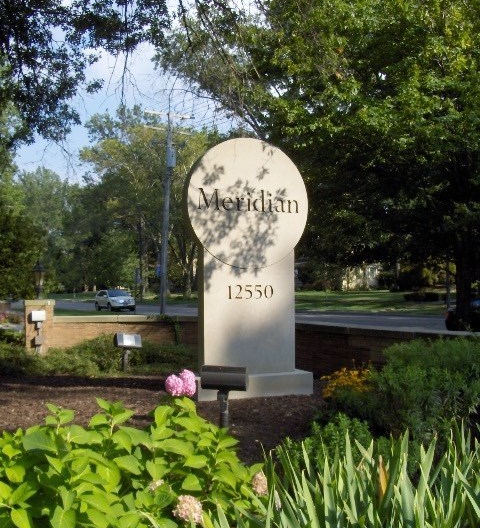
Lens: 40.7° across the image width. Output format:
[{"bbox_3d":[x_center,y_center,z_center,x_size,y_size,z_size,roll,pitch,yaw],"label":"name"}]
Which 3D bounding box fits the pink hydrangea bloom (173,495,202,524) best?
[{"bbox_3d":[-0.256,1.195,3.150,0.145,0.140,0.145,0,-1,0],"label":"pink hydrangea bloom"}]

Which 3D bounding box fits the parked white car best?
[{"bbox_3d":[-9.924,2.953,51.500,1.920,1.700,4.700,1,-1,-29],"label":"parked white car"}]

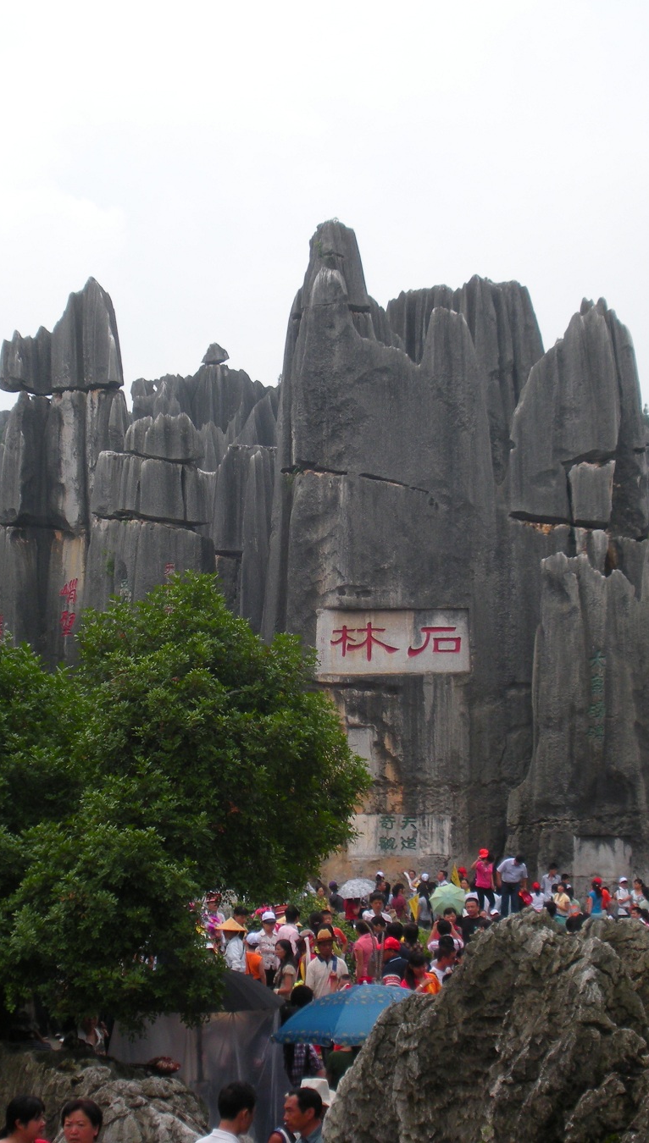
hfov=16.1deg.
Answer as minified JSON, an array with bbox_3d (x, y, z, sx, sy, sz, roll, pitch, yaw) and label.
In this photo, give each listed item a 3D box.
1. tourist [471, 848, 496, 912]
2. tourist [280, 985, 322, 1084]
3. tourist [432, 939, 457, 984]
[{"bbox_3d":[3.345,6.653,48.000,0.500,1.660,0.360,2,-6,-14],"label":"tourist"},{"bbox_3d":[-0.194,4.491,20.105,0.500,1.670,0.320,-1,-7,6],"label":"tourist"},{"bbox_3d":[1.378,5.076,26.405,0.330,1.660,0.480,1,-7,-9],"label":"tourist"}]

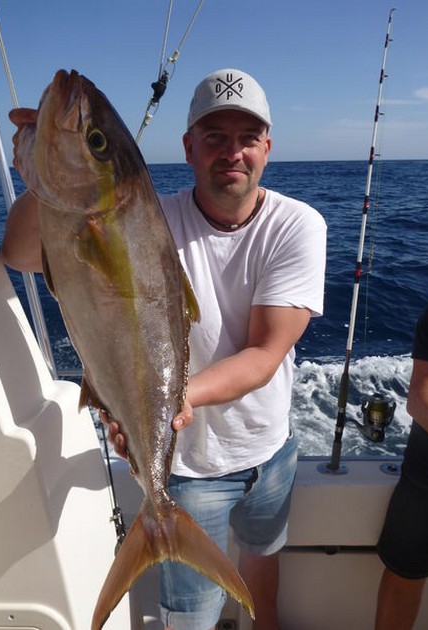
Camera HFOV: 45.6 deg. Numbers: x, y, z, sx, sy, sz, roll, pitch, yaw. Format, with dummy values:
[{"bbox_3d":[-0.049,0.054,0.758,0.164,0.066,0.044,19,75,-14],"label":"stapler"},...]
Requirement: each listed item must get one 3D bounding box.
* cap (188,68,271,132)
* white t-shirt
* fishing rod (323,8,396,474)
[{"bbox_3d":[0.025,-0.431,1.035,0.178,0.135,0.265,-1,17,0],"label":"cap"},{"bbox_3d":[-0.005,0.026,1.208,0.530,0.660,0.310,-3,17,-8],"label":"white t-shirt"},{"bbox_3d":[0.487,-0.071,1.490,0.185,1.440,0.130,2,17,-1],"label":"fishing rod"}]

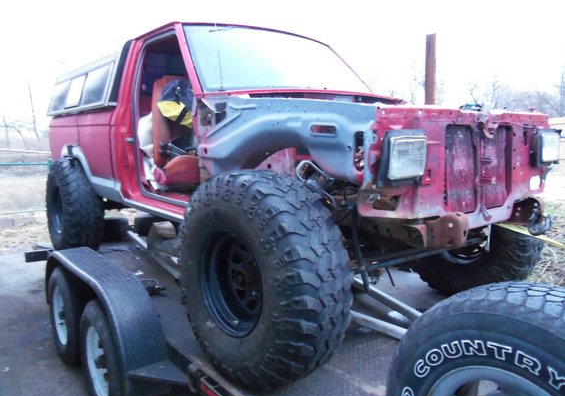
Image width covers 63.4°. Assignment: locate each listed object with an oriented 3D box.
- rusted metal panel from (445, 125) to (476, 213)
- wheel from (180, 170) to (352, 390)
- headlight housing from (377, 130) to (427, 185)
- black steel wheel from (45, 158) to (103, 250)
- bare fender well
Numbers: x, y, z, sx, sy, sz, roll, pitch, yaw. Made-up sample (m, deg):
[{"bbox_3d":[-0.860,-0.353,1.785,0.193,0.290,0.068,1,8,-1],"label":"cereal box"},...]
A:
[{"bbox_3d":[0.753,-0.125,1.934,0.240,0.370,0.040,-7,10,-38],"label":"rusted metal panel"},{"bbox_3d":[-0.114,0.337,1.919,0.302,0.870,0.870,-2,7,-41],"label":"wheel"},{"bbox_3d":[0.403,-0.138,1.600,0.215,0.178,0.105,-7,10,-38],"label":"headlight housing"},{"bbox_3d":[-1.890,0.074,4.155,0.302,0.870,0.870,-7,10,-38],"label":"black steel wheel"},{"bbox_3d":[0.031,-0.259,2.043,0.300,0.400,1.040,-7,10,-38],"label":"bare fender well"}]

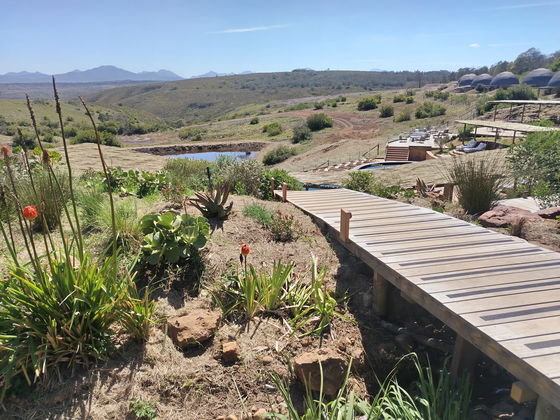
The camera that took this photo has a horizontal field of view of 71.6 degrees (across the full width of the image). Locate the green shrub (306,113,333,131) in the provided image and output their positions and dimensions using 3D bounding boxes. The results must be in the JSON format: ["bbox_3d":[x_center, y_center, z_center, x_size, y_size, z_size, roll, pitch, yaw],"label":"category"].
[{"bbox_3d":[6.002,-13.447,59.000,3.900,2.500,3.600,1,19,6],"label":"green shrub"}]

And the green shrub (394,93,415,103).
[{"bbox_3d":[26.292,-23.659,81.673,4.006,2.022,3.004,0,19,0],"label":"green shrub"}]

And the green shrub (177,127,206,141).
[{"bbox_3d":[-15.042,-12.967,65.635,4.285,2.259,3.214,0,19,0],"label":"green shrub"}]

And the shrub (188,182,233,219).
[{"bbox_3d":[-0.967,-0.118,5.400,0.600,0.460,0.560,-5,19,-10],"label":"shrub"}]

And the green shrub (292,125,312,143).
[{"bbox_3d":[2.897,-9.851,50.000,2.500,2.100,2.400,0,19,3],"label":"green shrub"}]

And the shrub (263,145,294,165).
[{"bbox_3d":[-0.153,-5.644,39.188,3.229,1.931,2.422,0,19,0],"label":"shrub"}]

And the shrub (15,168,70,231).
[{"bbox_3d":[-3.303,-0.146,5.400,0.760,0.760,0.720,-13,22,-31],"label":"shrub"}]

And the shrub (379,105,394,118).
[{"bbox_3d":[18.102,-16.742,66.000,2.600,2.200,2.500,4,19,14],"label":"shrub"}]

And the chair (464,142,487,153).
[{"bbox_3d":[18.125,-5.794,36.000,1.900,0.750,0.750,-11,21,-28],"label":"chair"}]

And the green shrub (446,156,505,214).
[{"bbox_3d":[2.971,-0.388,5.768,0.769,0.820,0.731,0,19,0],"label":"green shrub"}]

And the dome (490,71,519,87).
[{"bbox_3d":[60.129,-34.956,103.386,6.454,3.800,6.454,0,19,0],"label":"dome"}]

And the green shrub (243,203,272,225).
[{"bbox_3d":[-0.296,0.046,5.100,0.390,0.240,0.370,-2,19,-3],"label":"green shrub"}]

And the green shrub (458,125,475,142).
[{"bbox_3d":[19.692,-8.078,41.000,1.700,1.750,1.600,8,21,24],"label":"green shrub"}]

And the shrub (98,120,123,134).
[{"bbox_3d":[-28.810,-14.023,66.000,4.000,2.500,3.600,-9,20,-22],"label":"shrub"}]

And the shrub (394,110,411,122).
[{"bbox_3d":[17.982,-13.694,56.735,2.229,1.640,2.007,0,19,0],"label":"shrub"}]

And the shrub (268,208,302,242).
[{"bbox_3d":[0.055,0.164,4.648,0.383,0.384,0.364,0,19,0],"label":"shrub"}]

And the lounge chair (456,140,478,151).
[{"bbox_3d":[18.011,-6.196,37.300,1.900,0.750,0.750,-11,21,-28],"label":"lounge chair"}]

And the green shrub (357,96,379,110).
[{"bbox_3d":[16.675,-20.227,73.601,4.068,2.472,3.458,0,19,0],"label":"green shrub"}]

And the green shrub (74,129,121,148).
[{"bbox_3d":[-24.910,-9.814,52.609,6.131,2.422,3.679,0,19,0],"label":"green shrub"}]

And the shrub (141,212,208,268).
[{"bbox_3d":[-1.060,0.286,3.900,0.670,0.480,0.620,-6,19,-16],"label":"shrub"}]

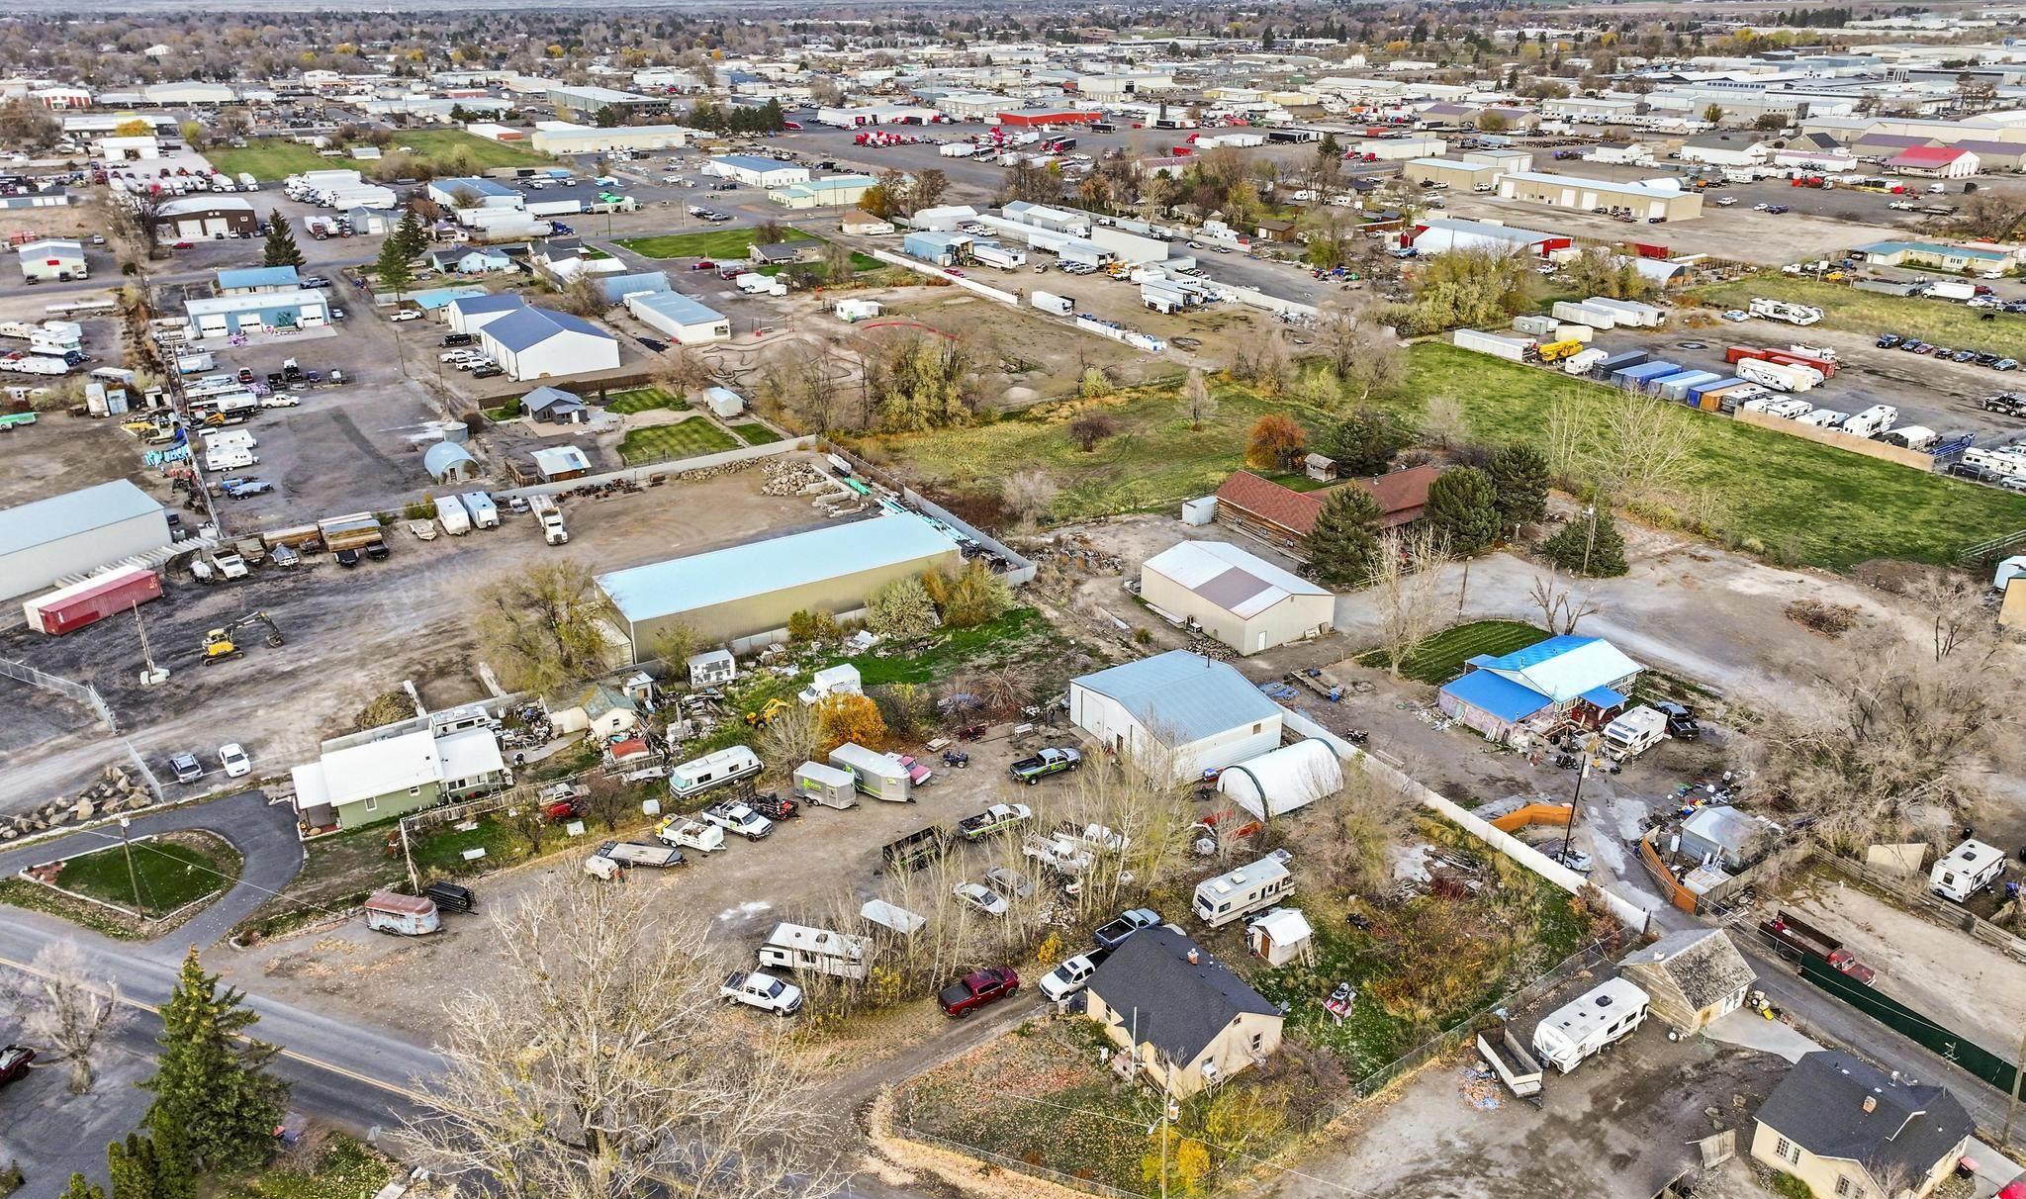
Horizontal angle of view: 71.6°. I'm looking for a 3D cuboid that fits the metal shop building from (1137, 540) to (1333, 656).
[{"bbox_3d":[24.740,-1.010,155.400,12.400,5.550,18.100,-14,27,-28],"label":"metal shop building"}]

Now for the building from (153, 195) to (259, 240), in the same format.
[{"bbox_3d":[-228.140,-107.900,395.960,23.800,7.200,26.000,-14,27,-29],"label":"building"}]

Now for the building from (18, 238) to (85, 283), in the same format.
[{"bbox_3d":[-231.750,-82.001,339.230,12.600,7.900,10.600,-14,28,-29],"label":"building"}]

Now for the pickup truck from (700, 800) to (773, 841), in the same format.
[{"bbox_3d":[-22.680,18.260,116.160,6.050,1.920,2.020,13,27,28],"label":"pickup truck"}]

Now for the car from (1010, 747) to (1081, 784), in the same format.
[{"bbox_3d":[3.110,14.630,124.400,6.100,1.920,2.020,-13,27,-26],"label":"car"}]

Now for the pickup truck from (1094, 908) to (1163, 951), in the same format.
[{"bbox_3d":[8.680,24.694,105.218,5.350,1.800,1.900,-17,29,-34],"label":"pickup truck"}]

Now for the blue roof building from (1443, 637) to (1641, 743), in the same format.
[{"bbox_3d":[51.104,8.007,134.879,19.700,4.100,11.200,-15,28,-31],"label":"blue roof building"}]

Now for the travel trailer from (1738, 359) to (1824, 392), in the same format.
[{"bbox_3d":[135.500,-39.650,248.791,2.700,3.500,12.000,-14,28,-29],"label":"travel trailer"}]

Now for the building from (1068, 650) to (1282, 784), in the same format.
[{"bbox_3d":[15.400,10.338,133.017,13.300,5.600,15.300,-14,28,-29],"label":"building"}]

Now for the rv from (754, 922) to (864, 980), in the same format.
[{"bbox_3d":[-13.850,25.100,99.410,7.400,2.900,2.450,5,24,11],"label":"rv"}]

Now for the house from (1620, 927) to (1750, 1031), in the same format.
[{"bbox_3d":[46.510,25.650,96.790,6.700,4.300,6.150,-14,27,-29],"label":"house"}]

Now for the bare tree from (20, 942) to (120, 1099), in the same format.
[{"bbox_3d":[-58.550,26.480,87.180,5.900,10.500,5.700,0,24,0],"label":"bare tree"}]

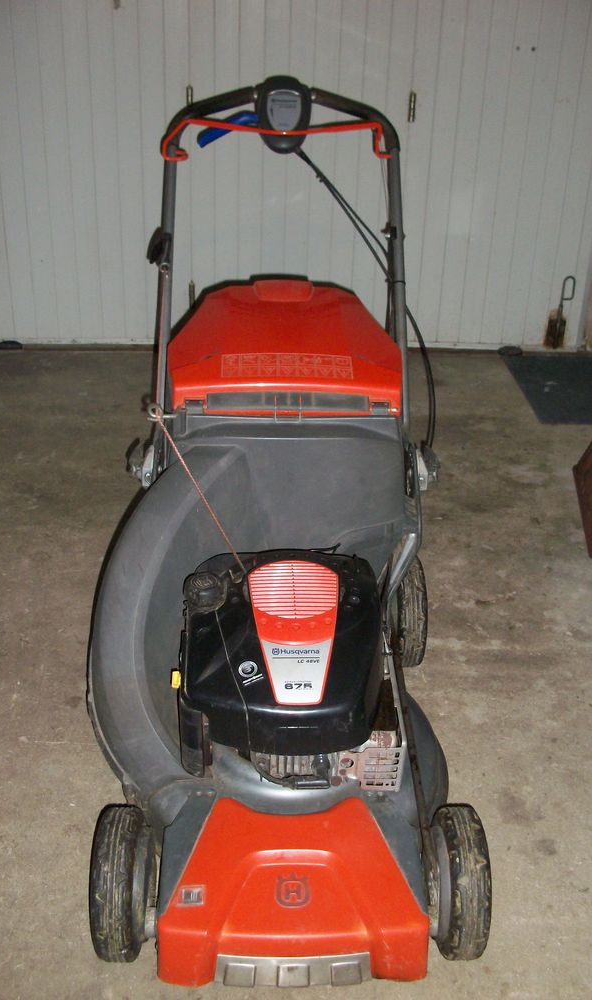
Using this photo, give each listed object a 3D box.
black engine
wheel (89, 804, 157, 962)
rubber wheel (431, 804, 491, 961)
[{"bbox_3d":[-0.015,0.248,1.486,0.295,0.230,0.340,1,26,-2],"label":"black engine"},{"bbox_3d":[-0.242,0.520,1.380,0.052,0.202,0.202,1,26,-2],"label":"wheel"},{"bbox_3d":[0.225,0.527,1.400,0.052,0.202,0.202,1,26,-2],"label":"rubber wheel"}]

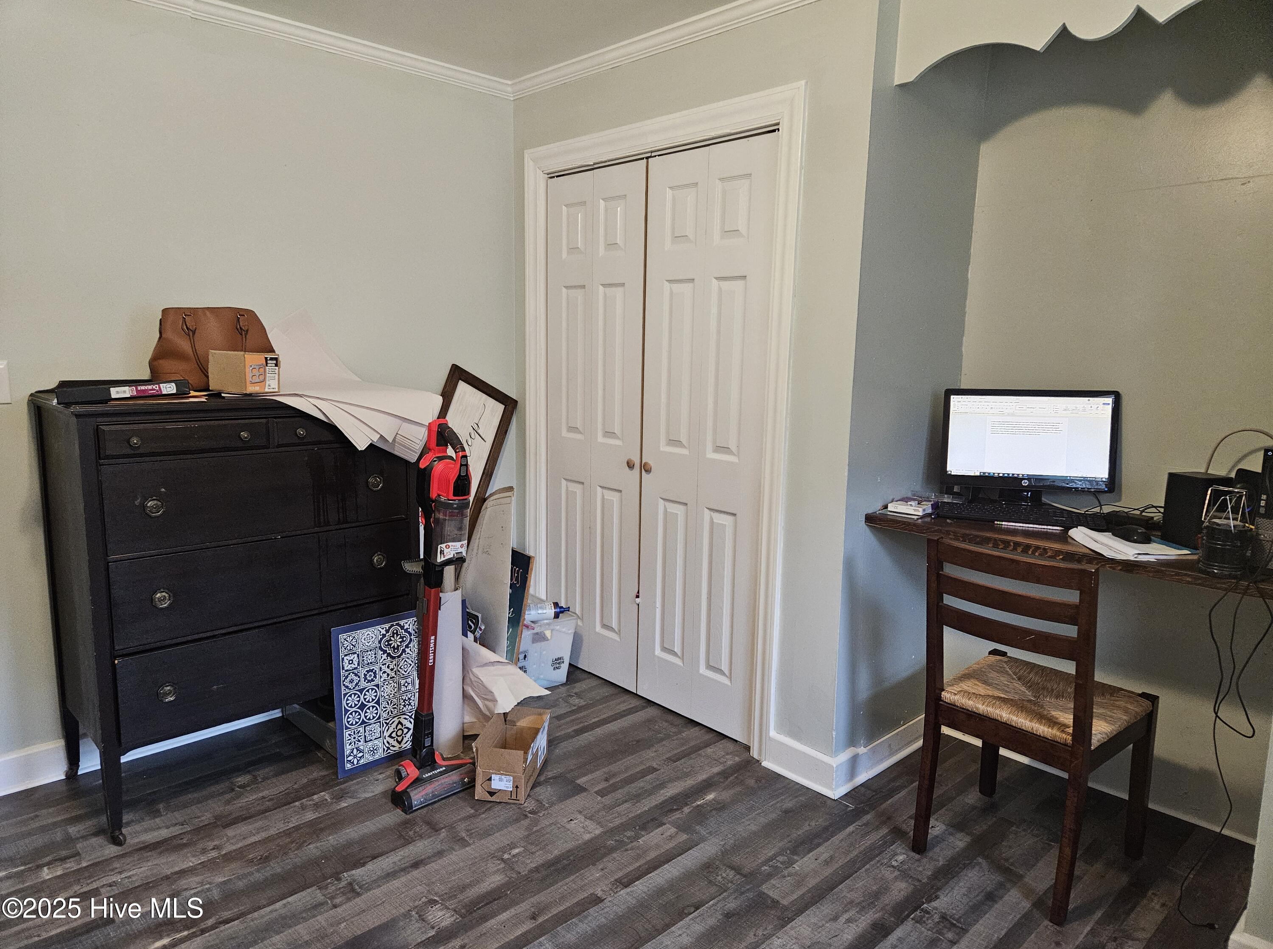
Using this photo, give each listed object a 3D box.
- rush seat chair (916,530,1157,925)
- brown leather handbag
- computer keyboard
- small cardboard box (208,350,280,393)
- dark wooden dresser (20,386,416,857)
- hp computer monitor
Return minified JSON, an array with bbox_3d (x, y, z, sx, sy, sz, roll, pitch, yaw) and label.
[{"bbox_3d":[1.082,0.611,2.274,0.510,0.885,0.455,-7,12,-41],"label":"rush seat chair"},{"bbox_3d":[-1.338,-0.386,2.658,0.335,0.260,0.170,-5,11,-35],"label":"brown leather handbag"},{"bbox_3d":[1.109,0.119,2.461,0.440,0.030,0.150,4,9,18],"label":"computer keyboard"},{"bbox_3d":[-1.192,-0.310,2.574,0.185,0.116,0.107,7,11,34],"label":"small cardboard box"},{"bbox_3d":[-1.234,0.351,2.672,0.935,1.180,0.540,-7,12,-43],"label":"dark wooden dresser"},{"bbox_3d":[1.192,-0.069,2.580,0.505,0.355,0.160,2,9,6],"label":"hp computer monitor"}]

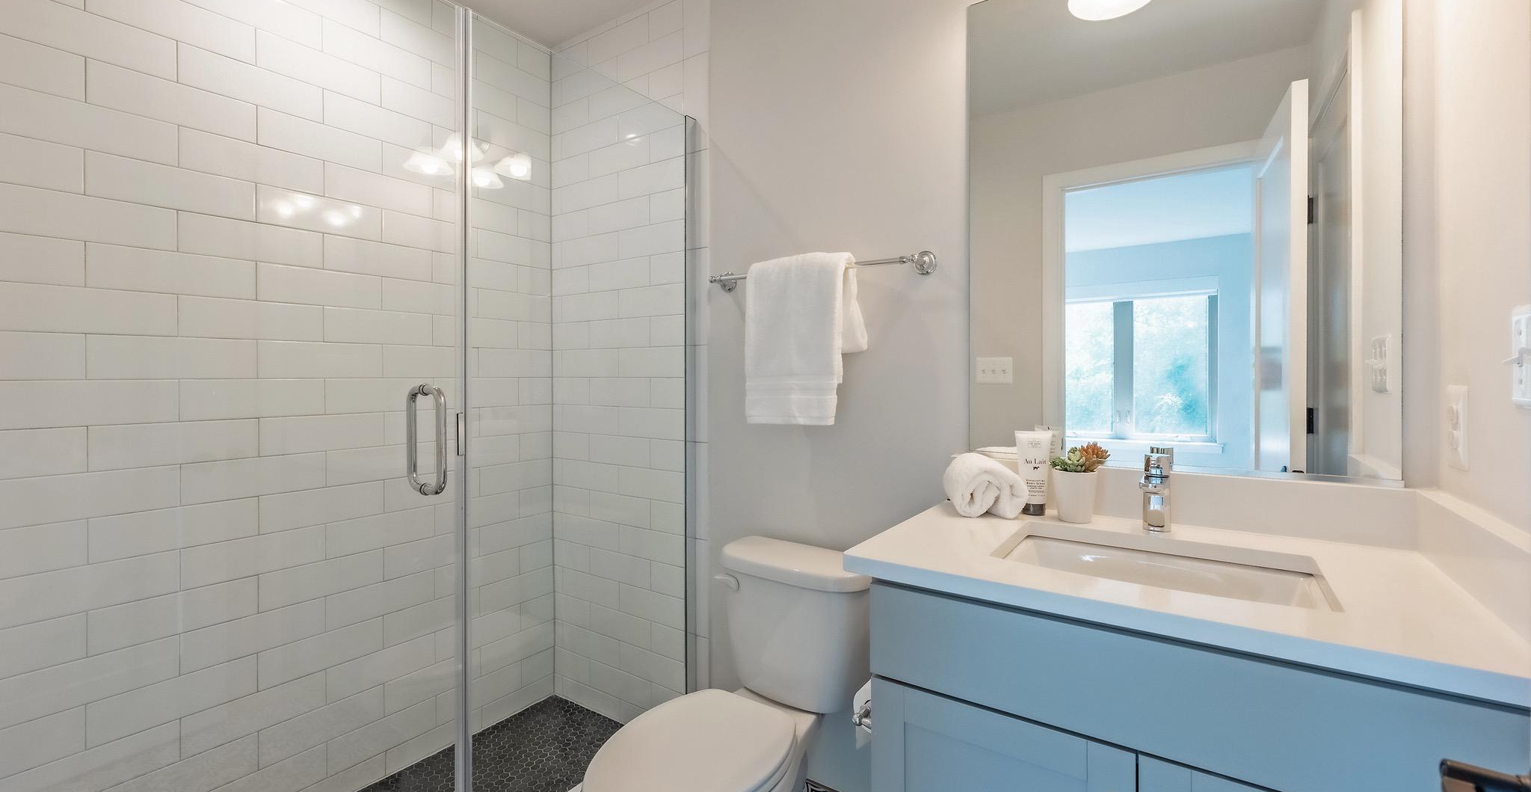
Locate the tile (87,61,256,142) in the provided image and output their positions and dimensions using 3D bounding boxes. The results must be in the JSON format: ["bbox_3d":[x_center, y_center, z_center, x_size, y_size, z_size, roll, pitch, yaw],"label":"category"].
[{"bbox_3d":[-1.444,-0.714,1.463,0.010,0.102,0.301,1,1,35],"label":"tile"}]

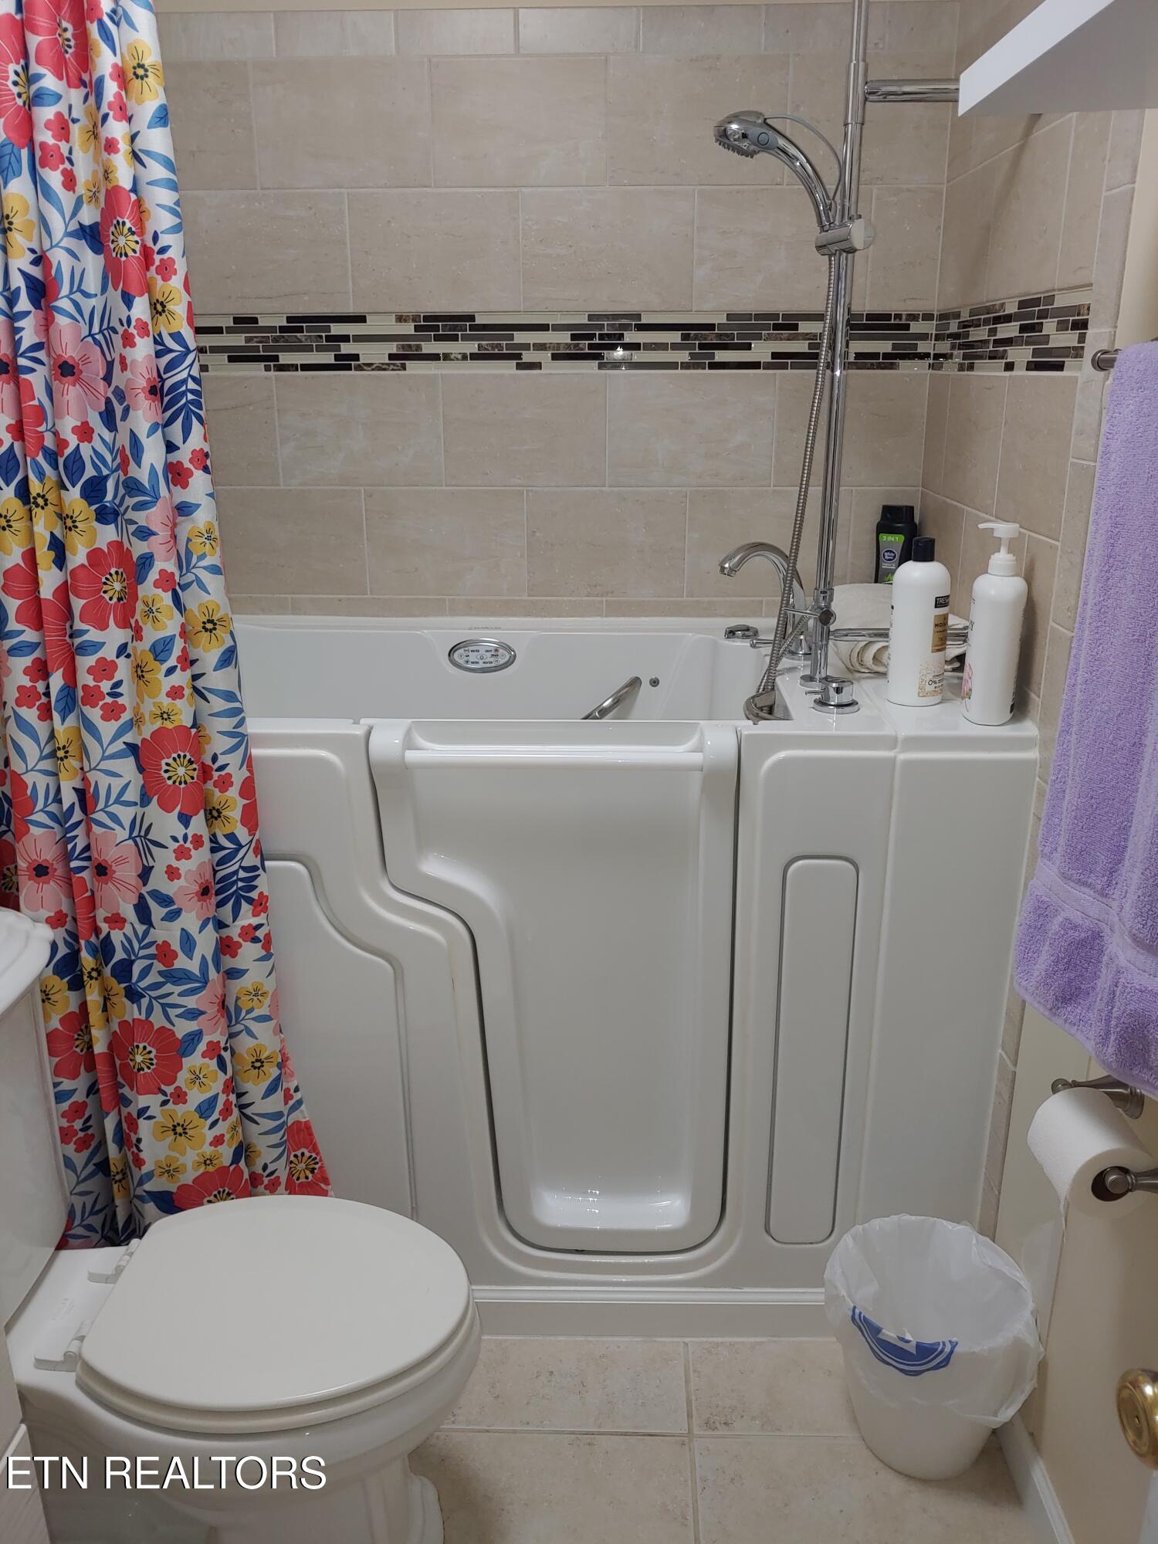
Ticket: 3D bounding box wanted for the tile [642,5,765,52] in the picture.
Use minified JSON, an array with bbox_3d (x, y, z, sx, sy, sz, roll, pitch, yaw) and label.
[{"bbox_3d":[0.204,-1.226,1.838,0.200,0.068,0.010,1,19,2],"label":"tile"}]

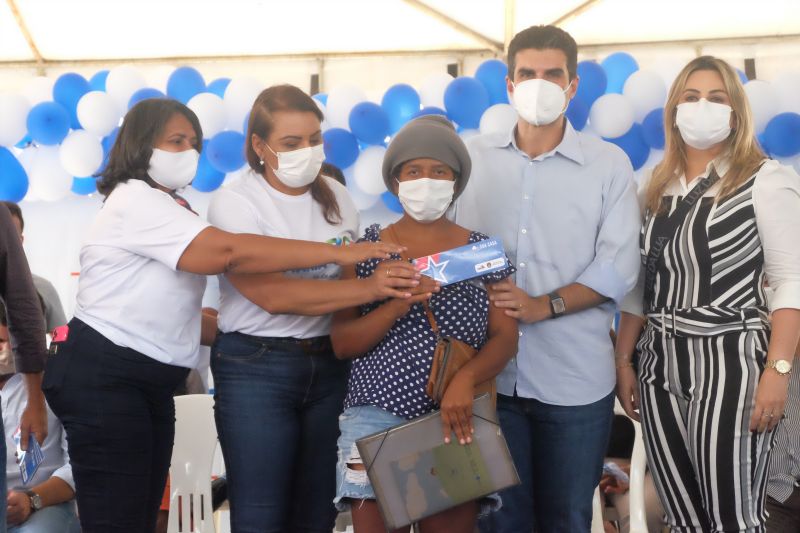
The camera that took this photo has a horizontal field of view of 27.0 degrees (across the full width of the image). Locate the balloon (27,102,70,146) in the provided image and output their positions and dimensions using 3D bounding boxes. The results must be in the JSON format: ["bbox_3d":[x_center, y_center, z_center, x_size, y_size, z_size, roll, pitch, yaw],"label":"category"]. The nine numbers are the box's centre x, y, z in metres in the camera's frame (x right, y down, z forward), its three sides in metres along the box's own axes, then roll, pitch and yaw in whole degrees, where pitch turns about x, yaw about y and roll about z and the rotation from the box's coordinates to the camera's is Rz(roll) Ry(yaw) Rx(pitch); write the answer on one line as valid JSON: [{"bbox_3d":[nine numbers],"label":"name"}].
[{"bbox_3d":[-1.622,-0.656,7.700,0.203,0.203,0.230,-1,-3,0],"label":"balloon"}]

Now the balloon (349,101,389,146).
[{"bbox_3d":[-0.125,-0.605,7.061,0.180,0.186,0.202,0,-4,0],"label":"balloon"}]

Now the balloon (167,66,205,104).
[{"bbox_3d":[-0.934,-0.770,7.292,0.175,0.214,0.184,0,-4,0],"label":"balloon"}]

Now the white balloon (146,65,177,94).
[{"bbox_3d":[-1.070,-0.787,7.411,0.187,0.213,0.187,0,-4,0],"label":"white balloon"}]

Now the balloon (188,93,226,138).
[{"bbox_3d":[-0.825,-0.648,7.176,0.183,0.198,0.201,0,-4,0],"label":"balloon"}]

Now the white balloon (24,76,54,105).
[{"bbox_3d":[-1.716,-0.807,8.000,0.187,0.206,0.210,-1,-3,0],"label":"white balloon"}]

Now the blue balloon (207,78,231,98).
[{"bbox_3d":[-0.852,-0.802,8.000,0.182,0.211,0.210,-1,-3,0],"label":"blue balloon"}]

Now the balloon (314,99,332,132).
[{"bbox_3d":[-0.435,-0.688,7.750,0.205,0.214,0.220,-1,-3,0],"label":"balloon"}]

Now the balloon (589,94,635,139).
[{"bbox_3d":[0.880,-0.621,6.889,0.189,0.186,0.211,0,-4,0],"label":"balloon"}]

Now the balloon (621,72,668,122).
[{"bbox_3d":[1.123,-0.780,7.650,0.197,0.239,0.215,-1,-3,0],"label":"balloon"}]

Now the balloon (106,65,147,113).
[{"bbox_3d":[-1.197,-0.773,7.295,0.182,0.219,0.191,0,-4,0],"label":"balloon"}]

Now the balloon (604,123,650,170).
[{"bbox_3d":[0.958,-0.510,7.019,0.194,0.211,0.203,0,-4,0],"label":"balloon"}]

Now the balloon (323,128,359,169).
[{"bbox_3d":[-0.260,-0.501,7.104,0.175,0.179,0.196,0,-4,0],"label":"balloon"}]

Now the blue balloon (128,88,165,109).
[{"bbox_3d":[-1.185,-0.740,7.850,0.193,0.207,0.210,-1,-3,0],"label":"blue balloon"}]

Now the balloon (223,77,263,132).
[{"bbox_3d":[-0.669,-0.701,7.210,0.190,0.238,0.190,0,-4,0],"label":"balloon"}]

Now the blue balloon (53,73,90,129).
[{"bbox_3d":[-1.563,-0.787,7.950,0.186,0.277,0.200,-1,-3,0],"label":"blue balloon"}]

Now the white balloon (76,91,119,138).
[{"bbox_3d":[-1.400,-0.712,7.750,0.205,0.214,0.230,-1,-3,0],"label":"white balloon"}]

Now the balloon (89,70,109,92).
[{"bbox_3d":[-1.298,-0.773,7.447,0.188,0.206,0.197,0,-4,0],"label":"balloon"}]

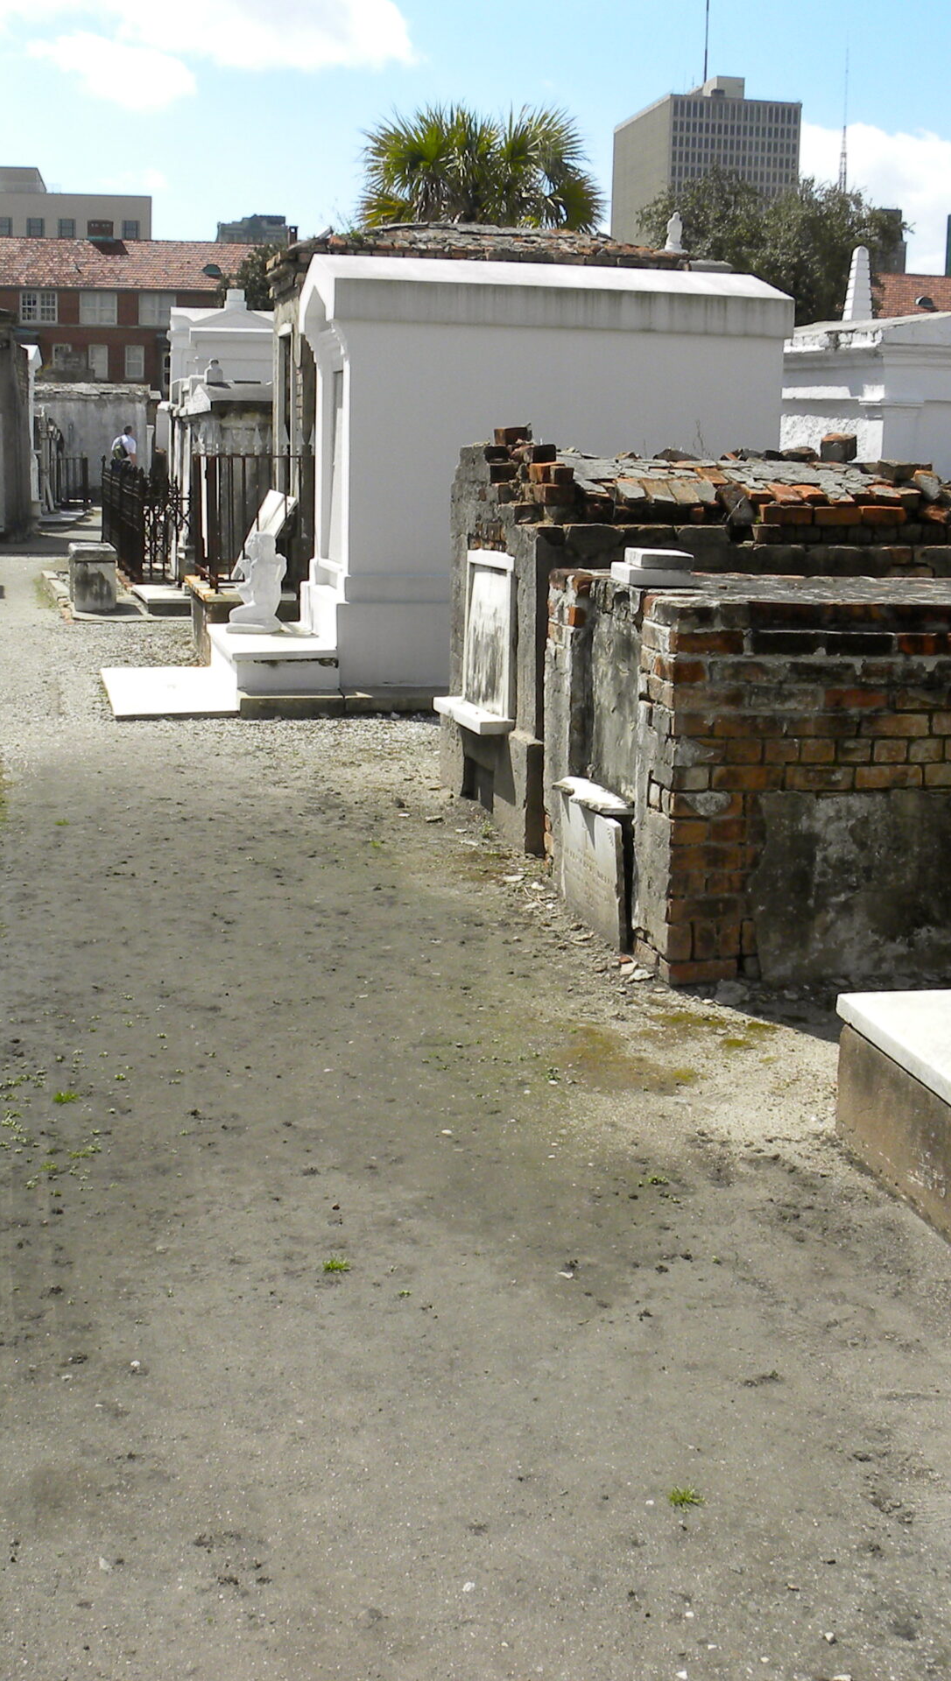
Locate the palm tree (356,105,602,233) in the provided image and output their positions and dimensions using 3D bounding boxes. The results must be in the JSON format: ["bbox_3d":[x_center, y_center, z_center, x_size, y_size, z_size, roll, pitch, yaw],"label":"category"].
[{"bbox_3d":[0.022,-6.840,23.094,3.100,5.800,3.100,1,13,0],"label":"palm tree"}]

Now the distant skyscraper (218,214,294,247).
[{"bbox_3d":[-77.684,-176.569,582.137,22.100,73.000,22.000,-1,14,-11],"label":"distant skyscraper"}]

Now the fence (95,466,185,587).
[{"bbox_3d":[-3.713,-3.552,18.461,0.500,1.130,5.000,-2,14,-15],"label":"fence"}]

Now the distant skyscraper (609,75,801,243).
[{"bbox_3d":[67.603,-173.273,516.746,38.700,104.000,60.000,-1,14,-11],"label":"distant skyscraper"}]

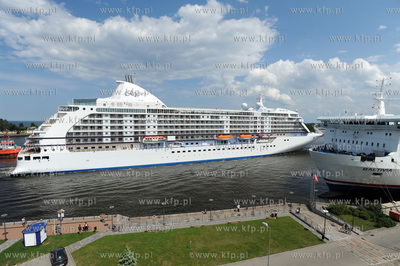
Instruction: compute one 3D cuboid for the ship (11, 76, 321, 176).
[{"bbox_3d":[11.558,-8.328,126.678,207.300,49.500,28.800,-1,4,-21],"label":"ship"}]

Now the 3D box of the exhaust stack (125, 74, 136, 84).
[{"bbox_3d":[-39.749,-30.450,107.000,4.800,4.600,3.600,-1,4,-21],"label":"exhaust stack"}]

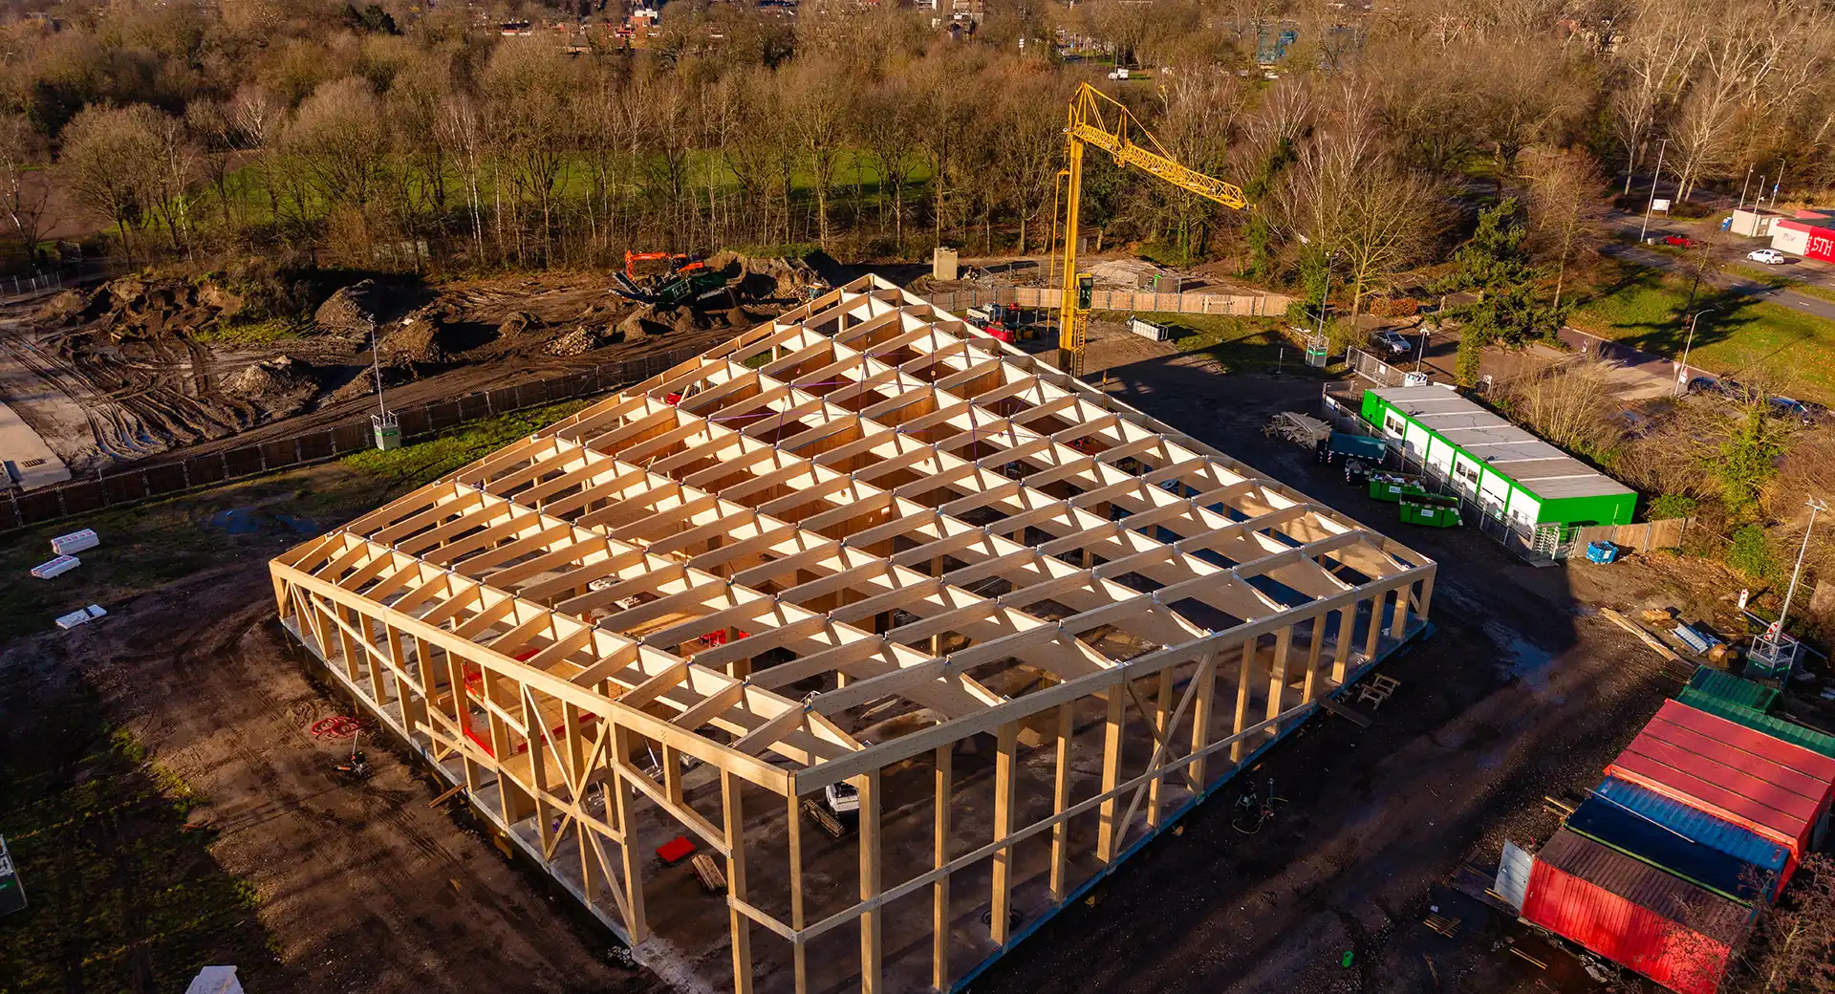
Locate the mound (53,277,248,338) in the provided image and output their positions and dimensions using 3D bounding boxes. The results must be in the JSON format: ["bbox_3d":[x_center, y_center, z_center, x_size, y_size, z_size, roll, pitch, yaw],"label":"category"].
[{"bbox_3d":[-73.353,-18.569,120.743,18.500,4.000,11.000,0,23,0],"label":"mound"}]

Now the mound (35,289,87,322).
[{"bbox_3d":[-83.403,-18.629,123.225,5.000,2.200,5.000,0,23,0],"label":"mound"}]

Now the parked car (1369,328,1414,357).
[{"bbox_3d":[41.850,-13.635,112.285,1.800,1.480,4.400,-10,25,-22],"label":"parked car"}]

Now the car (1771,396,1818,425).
[{"bbox_3d":[64.977,-6.437,95.109,1.800,1.500,4.300,-8,24,-18],"label":"car"}]

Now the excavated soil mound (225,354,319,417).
[{"bbox_3d":[-51.470,-9.362,100.956,7.400,2.300,10.000,-12,25,-26],"label":"excavated soil mound"}]

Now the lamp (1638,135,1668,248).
[{"bbox_3d":[89.204,-37.031,154.406,2.000,12.300,0.350,0,23,0],"label":"lamp"}]

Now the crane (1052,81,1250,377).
[{"bbox_3d":[14.176,-14.232,85.204,4.000,23.400,35.500,-3,23,-8],"label":"crane"}]

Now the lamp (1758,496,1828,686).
[{"bbox_3d":[40.026,4.523,58.379,1.200,9.400,1.200,-8,24,-18],"label":"lamp"}]

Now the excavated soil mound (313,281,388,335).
[{"bbox_3d":[-54.443,-18.241,121.632,7.000,2.800,10.000,-10,25,-23],"label":"excavated soil mound"}]

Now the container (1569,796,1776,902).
[{"bbox_3d":[26.604,13.578,45.475,2.440,2.590,6.060,-20,30,-40],"label":"container"}]

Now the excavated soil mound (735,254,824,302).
[{"bbox_3d":[-14.840,-23.369,133.037,9.300,3.500,10.000,-2,23,-6],"label":"excavated soil mound"}]

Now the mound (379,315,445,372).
[{"bbox_3d":[-43.910,-13.568,110.080,5.600,3.000,6.500,0,23,0],"label":"mound"}]

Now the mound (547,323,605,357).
[{"bbox_3d":[-30.727,-14.136,113.592,5.100,1.400,6.200,-6,23,-14],"label":"mound"}]

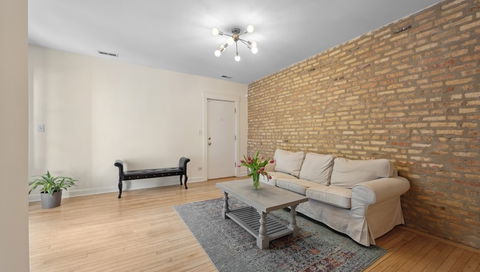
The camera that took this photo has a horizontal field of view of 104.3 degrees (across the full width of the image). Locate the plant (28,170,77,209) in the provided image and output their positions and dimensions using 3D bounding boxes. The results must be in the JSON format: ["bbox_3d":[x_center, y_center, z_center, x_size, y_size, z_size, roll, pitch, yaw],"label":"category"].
[{"bbox_3d":[-2.953,0.824,2.906,0.504,0.560,0.504,0,0,-32],"label":"plant"}]

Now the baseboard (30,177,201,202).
[{"bbox_3d":[-2.175,1.038,3.808,2.990,0.139,0.022,0,0,-32],"label":"baseboard"}]

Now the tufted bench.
[{"bbox_3d":[-1.707,0.779,3.749,1.339,0.661,0.409,0,0,-32],"label":"tufted bench"}]

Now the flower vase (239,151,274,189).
[{"bbox_3d":[0.204,0.434,2.377,0.426,0.476,0.426,0,0,0],"label":"flower vase"}]

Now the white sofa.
[{"bbox_3d":[1.124,0.704,2.968,0.857,0.840,2.223,0,0,-32],"label":"white sofa"}]

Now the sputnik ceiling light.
[{"bbox_3d":[-0.052,-1.295,2.581,0.643,0.347,0.643,0,0,-32],"label":"sputnik ceiling light"}]

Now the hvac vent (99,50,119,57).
[{"bbox_3d":[-2.356,-1.476,3.348,0.308,0.017,0.151,0,0,-32],"label":"hvac vent"}]

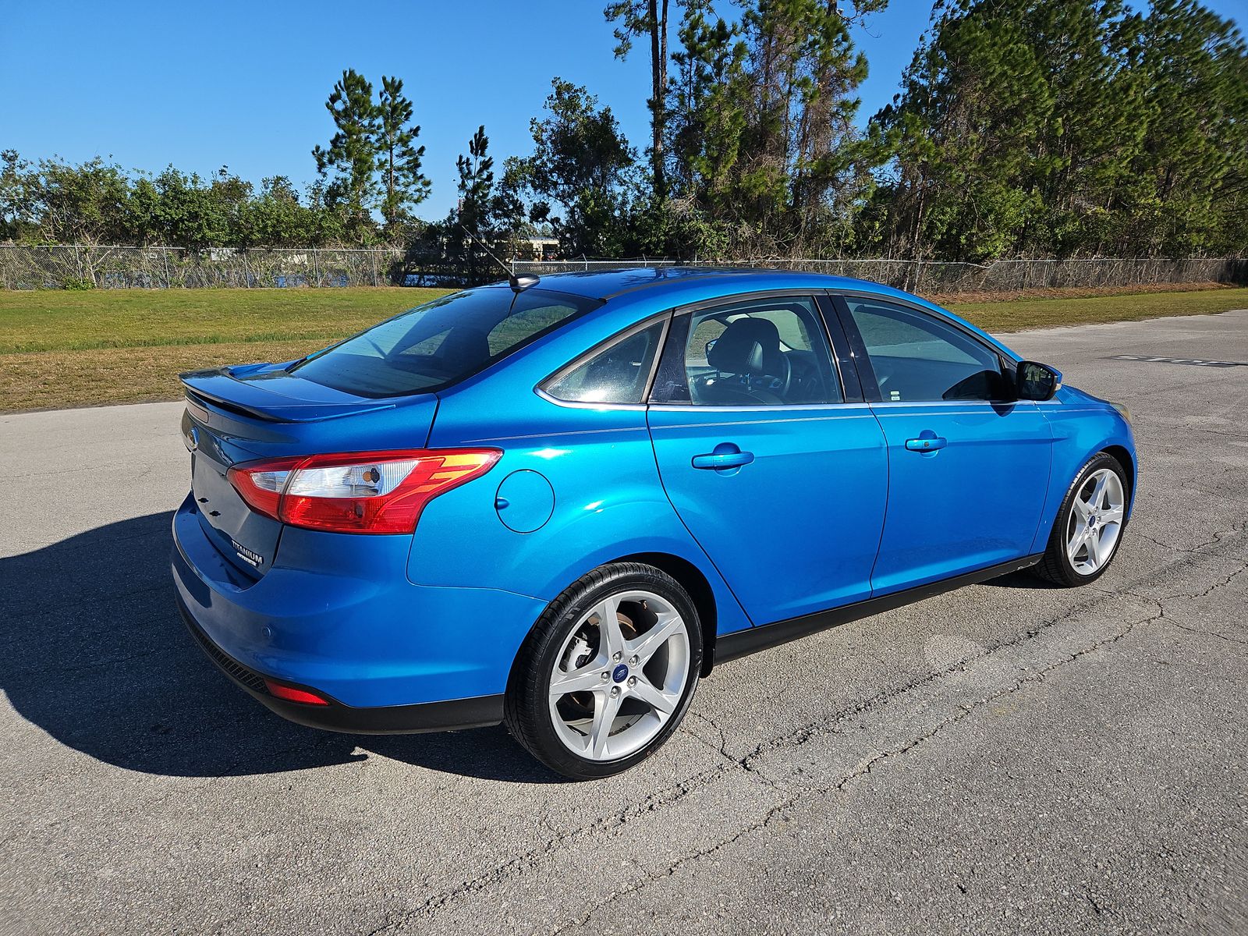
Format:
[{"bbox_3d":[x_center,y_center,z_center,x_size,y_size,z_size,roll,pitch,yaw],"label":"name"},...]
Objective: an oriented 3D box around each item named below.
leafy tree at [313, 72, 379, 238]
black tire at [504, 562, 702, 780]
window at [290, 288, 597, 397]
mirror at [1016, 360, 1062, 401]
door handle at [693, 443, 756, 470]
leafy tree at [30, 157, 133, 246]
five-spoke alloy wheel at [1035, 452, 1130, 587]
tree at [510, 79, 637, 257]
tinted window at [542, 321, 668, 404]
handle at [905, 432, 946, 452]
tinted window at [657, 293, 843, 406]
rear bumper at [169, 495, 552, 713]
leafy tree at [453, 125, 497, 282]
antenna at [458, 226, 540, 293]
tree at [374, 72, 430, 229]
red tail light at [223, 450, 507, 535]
[{"bbox_3d":[-13.690,-14.631,41.172,3.213,9.637,3.213,-4,15,-17],"label":"leafy tree"},{"bbox_3d":[-0.062,0.569,2.462,0.645,0.643,0.240,-9,16,-34],"label":"black tire"},{"bbox_3d":[-0.670,-0.432,2.747,0.740,0.090,1.220,-33,27,-26],"label":"window"},{"bbox_3d":[1.566,-0.329,3.144,0.130,0.158,0.180,-9,16,-34],"label":"mirror"},{"bbox_3d":[0.285,-0.026,2.388,0.226,0.068,0.050,-9,16,-34],"label":"door handle"},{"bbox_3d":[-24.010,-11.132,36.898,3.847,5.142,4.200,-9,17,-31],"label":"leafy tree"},{"bbox_3d":[2.121,0.223,3.921,0.645,0.643,0.240,-9,16,-34],"label":"five-spoke alloy wheel"},{"bbox_3d":[-2.289,-13.069,37.957,5.768,8.779,5.768,-1,14,-3],"label":"tree"},{"bbox_3d":[-0.029,-0.299,2.316,0.470,0.275,0.060,-7,-8,-27],"label":"tinted window"},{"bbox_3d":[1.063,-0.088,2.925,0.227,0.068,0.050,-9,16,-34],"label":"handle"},{"bbox_3d":[0.382,-0.353,2.597,0.810,0.385,0.070,-8,-7,-32],"label":"tinted window"},{"bbox_3d":[-1.010,0.282,2.666,0.720,0.610,1.780,-9,16,-34],"label":"rear bumper"},{"bbox_3d":[-7.298,-12.720,40.623,2.116,7.600,2.116,-2,14,-9],"label":"leafy tree"},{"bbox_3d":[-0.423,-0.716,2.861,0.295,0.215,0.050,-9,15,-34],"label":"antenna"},{"bbox_3d":[-13.275,-16.238,47.787,3.900,11.738,3.900,-3,14,-14],"label":"tree"},{"bbox_3d":[-0.639,0.034,2.064,0.530,0.170,0.485,-9,16,-34],"label":"red tail light"}]

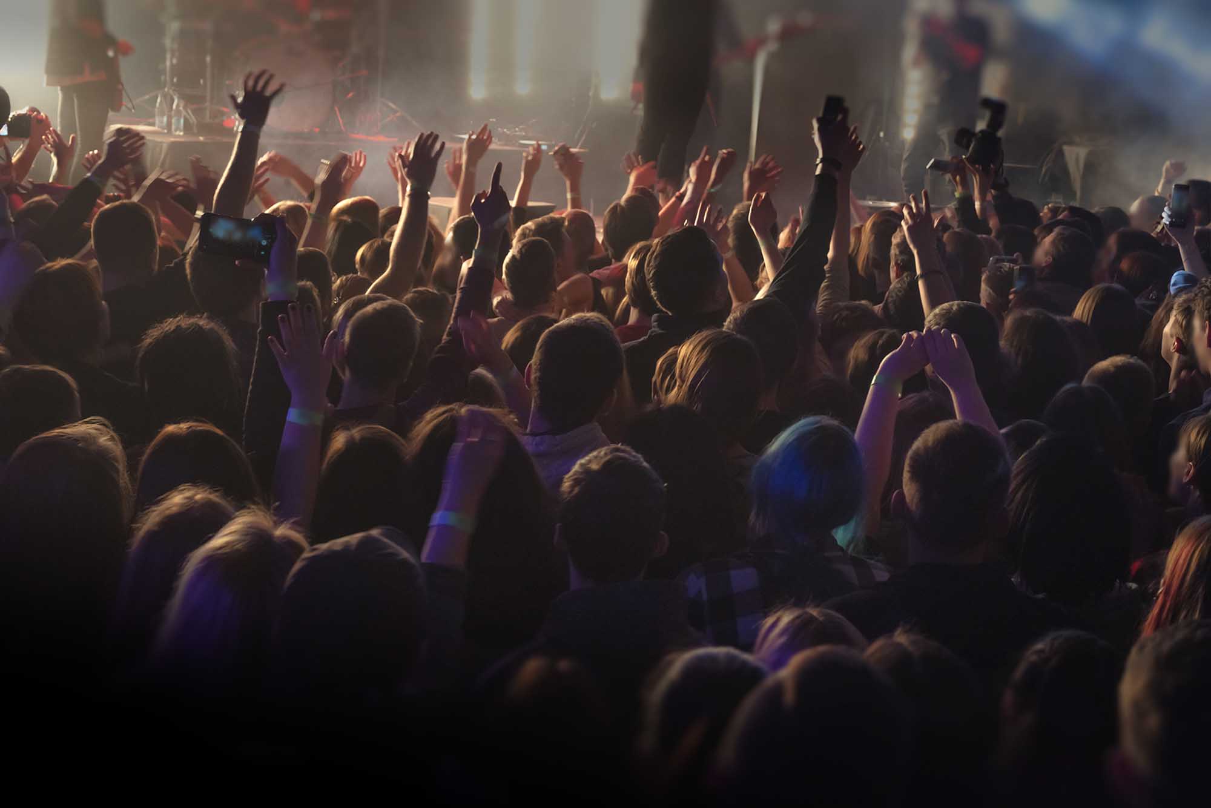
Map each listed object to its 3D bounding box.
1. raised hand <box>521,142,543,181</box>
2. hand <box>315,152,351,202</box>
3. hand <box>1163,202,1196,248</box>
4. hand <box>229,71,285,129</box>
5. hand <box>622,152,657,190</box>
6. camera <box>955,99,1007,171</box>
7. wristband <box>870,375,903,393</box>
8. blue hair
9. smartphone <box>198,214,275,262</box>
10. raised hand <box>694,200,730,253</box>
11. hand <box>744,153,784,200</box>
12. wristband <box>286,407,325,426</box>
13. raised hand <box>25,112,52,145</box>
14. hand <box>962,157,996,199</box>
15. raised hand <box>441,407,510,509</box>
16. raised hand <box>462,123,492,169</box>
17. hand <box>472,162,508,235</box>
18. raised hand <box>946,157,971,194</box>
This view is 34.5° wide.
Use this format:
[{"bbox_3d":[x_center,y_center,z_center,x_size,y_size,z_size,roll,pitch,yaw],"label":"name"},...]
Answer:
[{"bbox_3d":[-0.334,-1.107,8.900,0.080,0.170,0.070,12,-1,-2],"label":"raised hand"},{"bbox_3d":[-0.853,-0.710,6.100,0.090,0.160,0.080,25,10,14],"label":"hand"},{"bbox_3d":[1.942,-0.606,6.600,0.100,0.145,0.080,-9,6,0],"label":"hand"},{"bbox_3d":[-1.000,-0.876,5.600,0.150,0.165,0.075,5,3,0],"label":"hand"},{"bbox_3d":[0.152,-1.030,8.600,0.140,0.165,0.090,5,-1,-1],"label":"hand"},{"bbox_3d":[1.403,-1.011,7.300,0.140,0.250,0.165,3,13,-46],"label":"camera"},{"bbox_3d":[0.540,-0.039,3.750,0.060,0.024,0.050,23,-6,5],"label":"wristband"},{"bbox_3d":[0.367,0.144,3.550,0.205,0.235,0.225,1,11,5],"label":"blue hair"},{"bbox_3d":[-0.717,-0.324,3.800,0.152,0.076,0.010,9,5,-3],"label":"smartphone"},{"bbox_3d":[0.316,-0.527,5.800,0.090,0.165,0.060,-18,-6,3],"label":"raised hand"},{"bbox_3d":[0.518,-0.746,6.400,0.120,0.155,0.080,15,10,-3],"label":"hand"},{"bbox_3d":[-0.538,0.022,3.500,0.062,0.025,0.050,7,9,-1],"label":"wristband"},{"bbox_3d":[-1.946,-0.949,6.700,0.088,0.115,0.090,5,11,-1],"label":"raised hand"},{"bbox_3d":[1.396,-0.846,7.300,0.110,0.155,0.090,-6,6,0],"label":"hand"},{"bbox_3d":[-0.190,0.078,2.850,0.080,0.145,0.075,15,-6,-2],"label":"raised hand"},{"bbox_3d":[-0.452,-0.913,6.900,0.090,0.155,0.080,14,11,12],"label":"raised hand"},{"bbox_3d":[-0.266,-0.474,4.500,0.085,0.170,0.075,6,6,0],"label":"hand"},{"bbox_3d":[1.264,-0.818,7.000,0.088,0.130,0.085,0,11,0],"label":"raised hand"}]

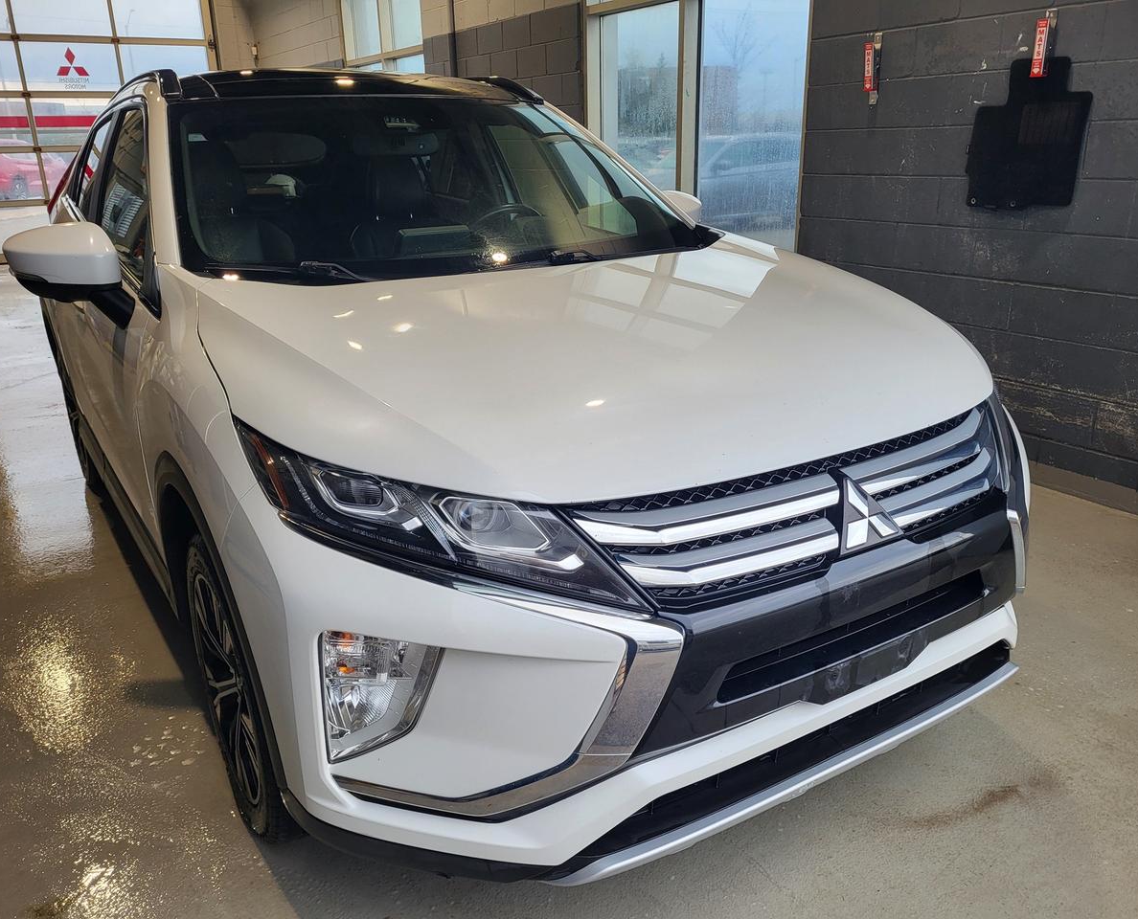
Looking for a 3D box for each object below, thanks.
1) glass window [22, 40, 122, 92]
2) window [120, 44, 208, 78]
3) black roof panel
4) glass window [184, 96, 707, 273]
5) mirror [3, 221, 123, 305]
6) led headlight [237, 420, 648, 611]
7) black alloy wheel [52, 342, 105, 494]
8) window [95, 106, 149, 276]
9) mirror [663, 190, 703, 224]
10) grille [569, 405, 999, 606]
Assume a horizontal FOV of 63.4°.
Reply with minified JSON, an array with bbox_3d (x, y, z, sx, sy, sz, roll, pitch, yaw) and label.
[{"bbox_3d":[-5.991,-4.732,11.094,1.010,0.550,0.050,-13,23,-30],"label":"glass window"},{"bbox_3d":[-5.093,-4.935,11.633,1.010,0.550,0.050,-13,23,-30],"label":"window"},{"bbox_3d":[-0.938,-1.320,3.337,1.140,0.130,1.360,-12,21,-31],"label":"black roof panel"},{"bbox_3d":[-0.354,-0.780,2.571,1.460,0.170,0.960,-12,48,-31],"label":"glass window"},{"bbox_3d":[-1.224,-0.476,2.238,0.255,0.190,0.170,-12,21,-31],"label":"mirror"},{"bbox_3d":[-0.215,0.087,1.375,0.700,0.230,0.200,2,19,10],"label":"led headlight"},{"bbox_3d":[-2.093,-0.223,4.117,0.230,0.690,0.690,-12,21,-31],"label":"black alloy wheel"},{"bbox_3d":[-1.233,-0.763,2.603,0.080,0.480,0.860,6,11,-35],"label":"window"},{"bbox_3d":[0.383,-0.832,3.214,0.250,0.190,0.170,-12,21,-31],"label":"mirror"},{"bbox_3d":[0.457,0.052,1.537,0.980,0.210,0.170,-12,21,-31],"label":"grille"}]

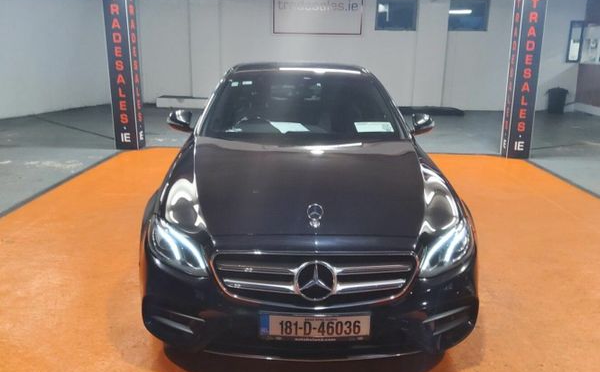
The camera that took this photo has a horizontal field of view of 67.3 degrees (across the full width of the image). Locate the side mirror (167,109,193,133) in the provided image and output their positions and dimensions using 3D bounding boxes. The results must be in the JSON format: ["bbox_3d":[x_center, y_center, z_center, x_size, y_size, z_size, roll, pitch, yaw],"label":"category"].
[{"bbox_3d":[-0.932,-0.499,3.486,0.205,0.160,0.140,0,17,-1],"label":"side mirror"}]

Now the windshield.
[{"bbox_3d":[0.040,-0.647,3.512,1.440,0.460,0.880,0,17,-1],"label":"windshield"}]

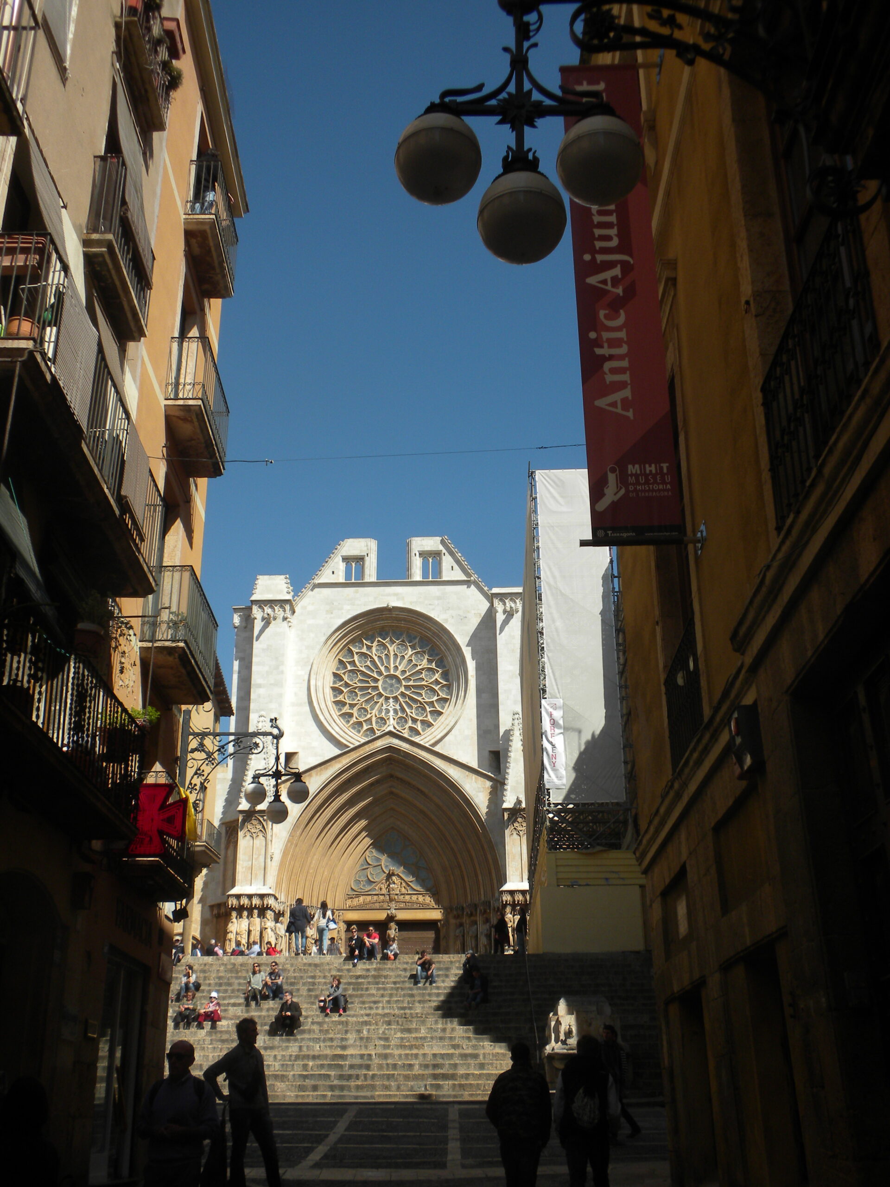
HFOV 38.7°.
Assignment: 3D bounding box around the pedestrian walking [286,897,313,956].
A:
[{"bbox_3d":[-4.573,10.502,39.727,0.720,1.750,0.420,-1,-22,0],"label":"pedestrian walking"}]

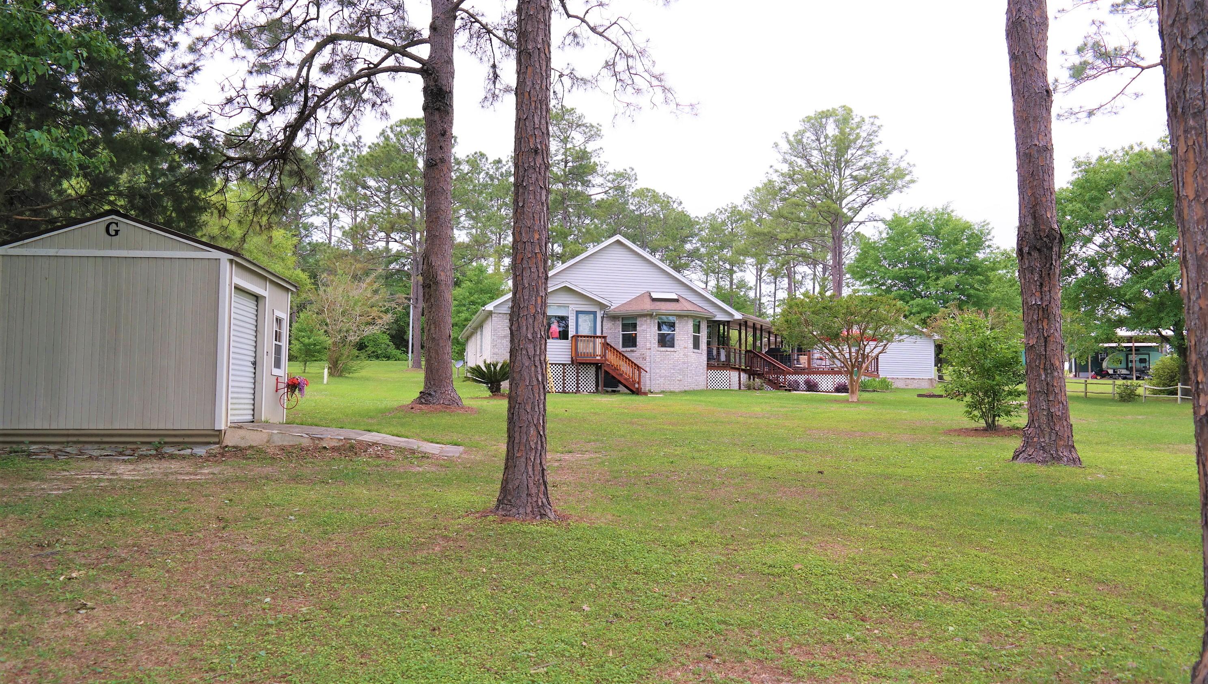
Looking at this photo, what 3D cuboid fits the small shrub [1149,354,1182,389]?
[{"bbox_3d":[27.297,1.559,44.000,1.850,1.926,1.800,1,-4,0],"label":"small shrub"}]

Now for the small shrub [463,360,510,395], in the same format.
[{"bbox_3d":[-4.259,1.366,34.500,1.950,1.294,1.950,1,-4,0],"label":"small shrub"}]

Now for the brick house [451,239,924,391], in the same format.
[{"bbox_3d":[5.072,-0.590,48.465,24.500,7.000,19.000,1,-4,-12],"label":"brick house"}]

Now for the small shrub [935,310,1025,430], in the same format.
[{"bbox_3d":[8.011,0.590,19.200,1.900,2.541,1.850,1,-4,0],"label":"small shrub"}]

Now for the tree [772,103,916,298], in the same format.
[{"bbox_3d":[16.046,-6.644,61.000,9.200,18.373,9.000,1,-4,0],"label":"tree"}]

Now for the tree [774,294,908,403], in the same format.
[{"bbox_3d":[7.829,0.203,30.000,4.400,3.596,4.300,1,-4,0],"label":"tree"}]

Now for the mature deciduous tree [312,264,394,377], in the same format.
[{"bbox_3d":[-13.882,-1.172,50.000,4.700,6.201,4.700,1,-4,0],"label":"mature deciduous tree"}]

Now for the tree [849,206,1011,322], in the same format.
[{"bbox_3d":[21.892,-3.306,61.000,10.800,11.698,10.500,1,-4,0],"label":"tree"}]

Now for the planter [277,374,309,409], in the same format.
[{"bbox_3d":[-5.007,0.799,14.600,0.520,0.570,0.270,1,-4,-4],"label":"planter"}]

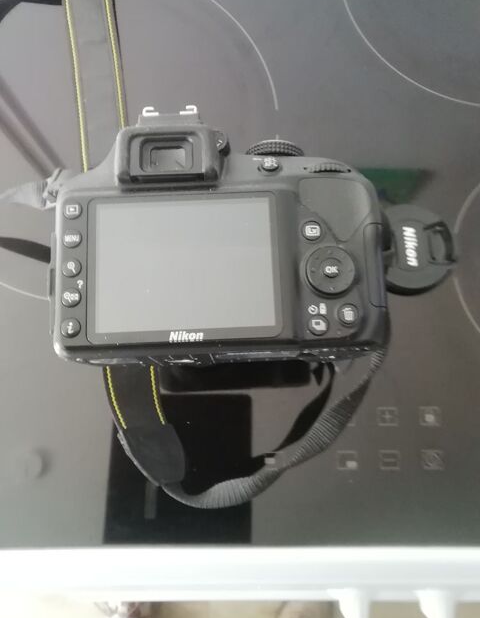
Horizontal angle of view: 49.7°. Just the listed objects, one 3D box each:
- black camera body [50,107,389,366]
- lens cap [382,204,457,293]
[{"bbox_3d":[-0.008,-0.022,0.237,0.124,0.139,0.099,-2,80,0],"label":"black camera body"},{"bbox_3d":[0.100,-0.037,0.307,0.055,0.009,0.055,0,80,0],"label":"lens cap"}]

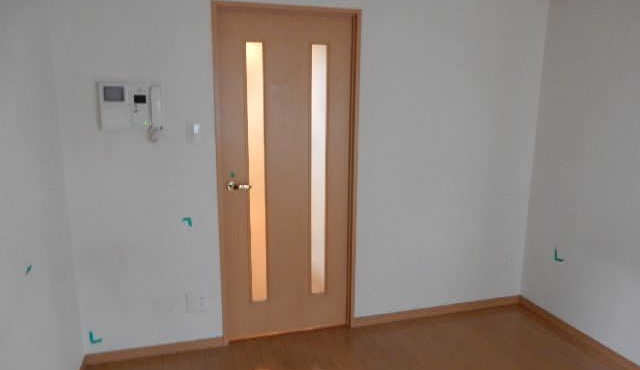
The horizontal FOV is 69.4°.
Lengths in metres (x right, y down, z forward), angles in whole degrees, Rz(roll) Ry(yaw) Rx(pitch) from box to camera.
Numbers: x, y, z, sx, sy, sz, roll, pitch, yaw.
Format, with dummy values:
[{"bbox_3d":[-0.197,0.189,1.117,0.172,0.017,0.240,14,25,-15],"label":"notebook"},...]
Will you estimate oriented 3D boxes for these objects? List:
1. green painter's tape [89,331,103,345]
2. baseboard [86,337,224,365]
[{"bbox_3d":[-1.224,0.838,2.528,0.062,0.075,0.004,-3,12,-16],"label":"green painter's tape"},{"bbox_3d":[-0.925,0.950,2.636,0.741,0.063,0.015,-3,12,-16],"label":"baseboard"}]

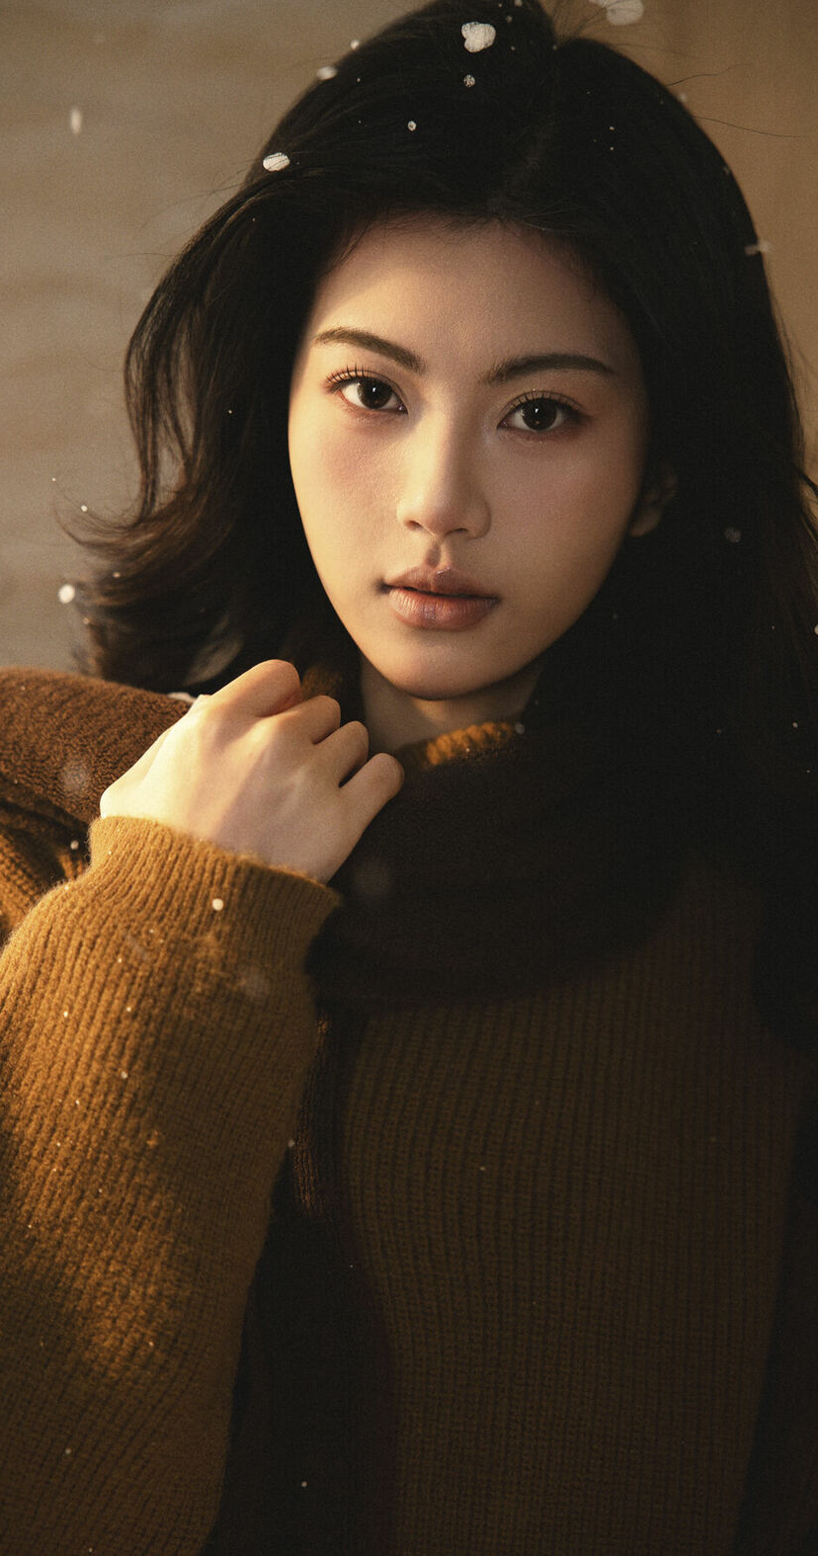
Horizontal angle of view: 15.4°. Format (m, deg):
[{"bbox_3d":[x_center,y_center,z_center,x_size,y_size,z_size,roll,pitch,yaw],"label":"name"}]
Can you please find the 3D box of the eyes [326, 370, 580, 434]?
[{"bbox_3d":[0.017,-0.135,1.085,0.091,0.018,0.022,6,5,14],"label":"eyes"}]

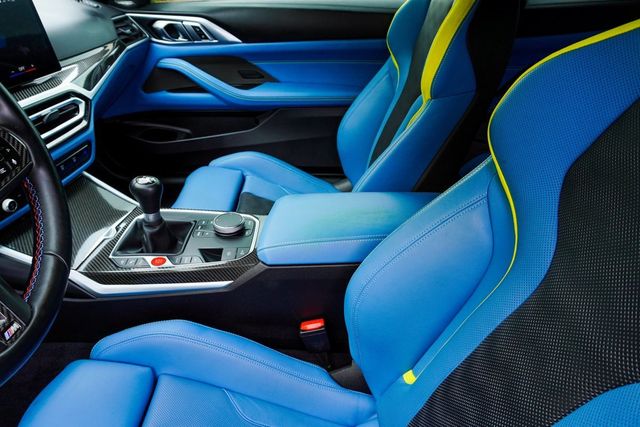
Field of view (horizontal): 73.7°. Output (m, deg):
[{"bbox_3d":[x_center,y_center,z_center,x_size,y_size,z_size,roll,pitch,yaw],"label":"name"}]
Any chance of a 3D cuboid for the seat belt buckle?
[{"bbox_3d":[-0.007,0.183,0.640,0.040,0.051,0.023,-10,31,6],"label":"seat belt buckle"}]

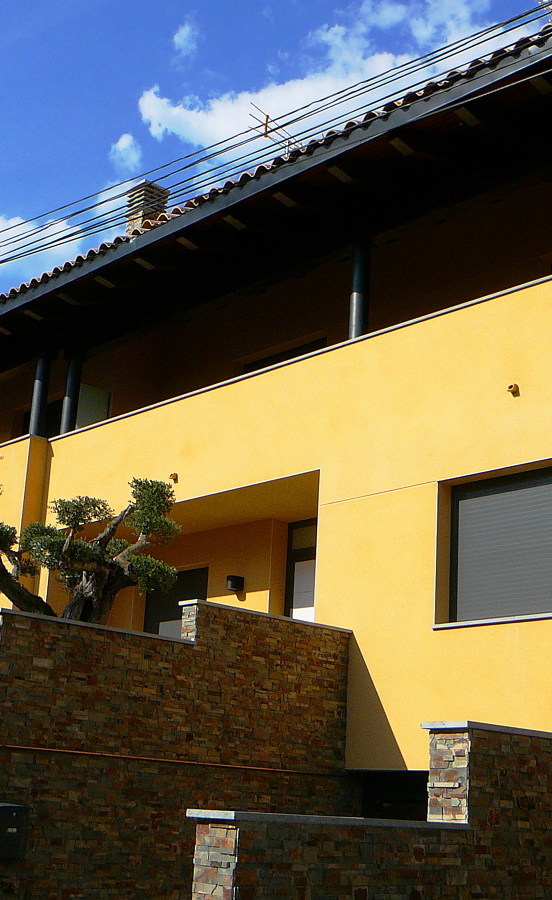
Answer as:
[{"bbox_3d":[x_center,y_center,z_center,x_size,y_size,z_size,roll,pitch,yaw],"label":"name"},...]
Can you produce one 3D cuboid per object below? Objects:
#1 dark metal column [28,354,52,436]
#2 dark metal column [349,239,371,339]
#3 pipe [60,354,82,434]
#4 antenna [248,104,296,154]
[{"bbox_3d":[-3.237,-0.718,16.700,0.189,1.197,0.189,3,-17,1],"label":"dark metal column"},{"bbox_3d":[0.885,-1.641,12.822,0.189,1.181,0.189,3,-17,1],"label":"dark metal column"},{"bbox_3d":[-2.802,-0.705,16.623,0.189,1.173,0.189,18,-22,-40],"label":"pipe"},{"bbox_3d":[-0.048,-4.438,16.800,0.380,0.450,1.000,-10,-21,36],"label":"antenna"}]

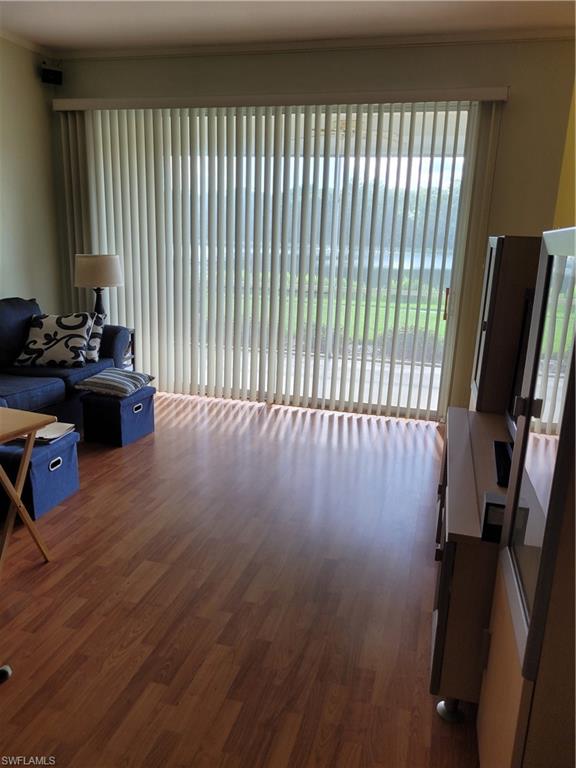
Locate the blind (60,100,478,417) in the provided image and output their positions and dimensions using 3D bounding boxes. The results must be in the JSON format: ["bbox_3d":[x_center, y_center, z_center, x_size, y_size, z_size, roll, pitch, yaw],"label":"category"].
[{"bbox_3d":[-0.312,-0.988,4.767,3.377,2.388,0.100,6,15,14],"label":"blind"}]

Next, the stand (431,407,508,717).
[{"bbox_3d":[0.864,0.614,2.291,0.537,0.651,1.299,6,15,14],"label":"stand"}]

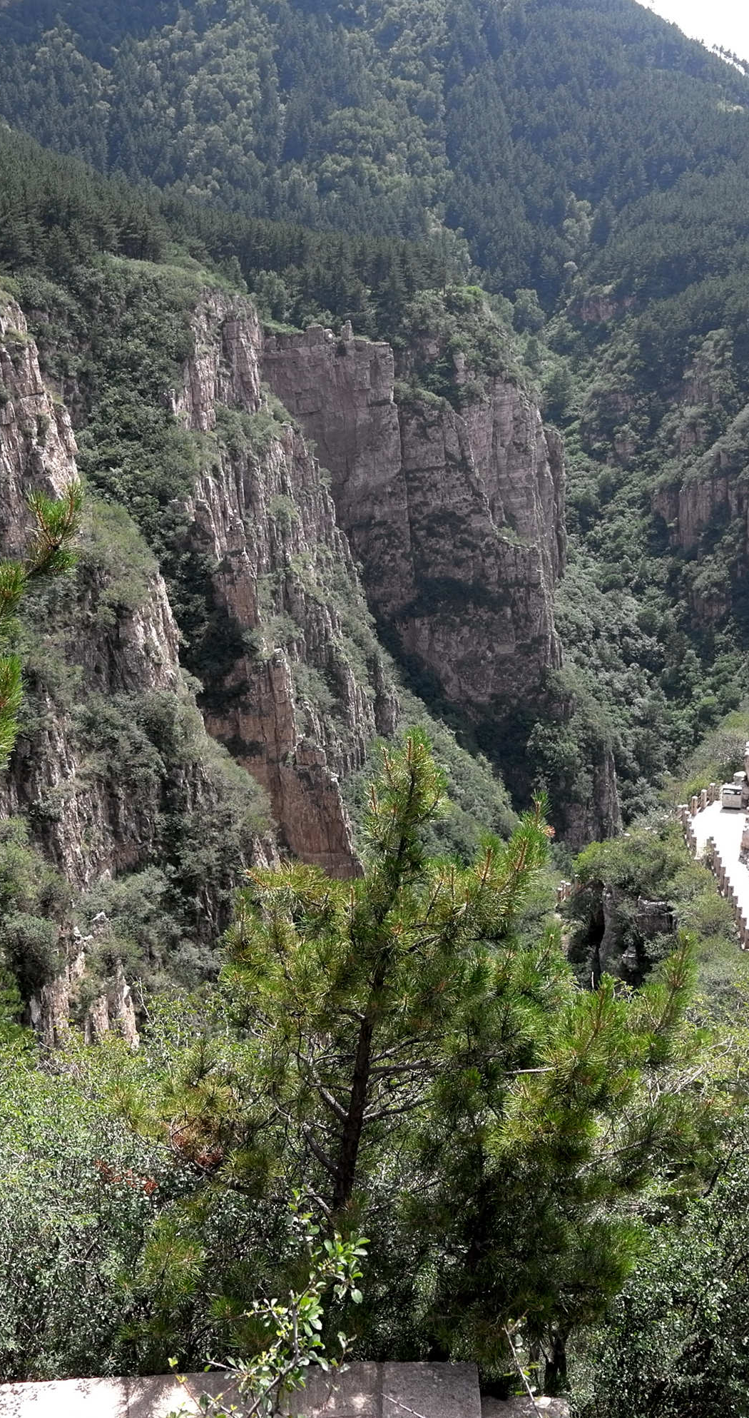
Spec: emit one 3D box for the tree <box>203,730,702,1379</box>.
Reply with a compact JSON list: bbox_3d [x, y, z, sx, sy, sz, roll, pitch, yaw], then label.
[{"bbox_3d":[0.290,1.440,6.500,1.850,2.800,1.750,0,13,0],"label":"tree"}]

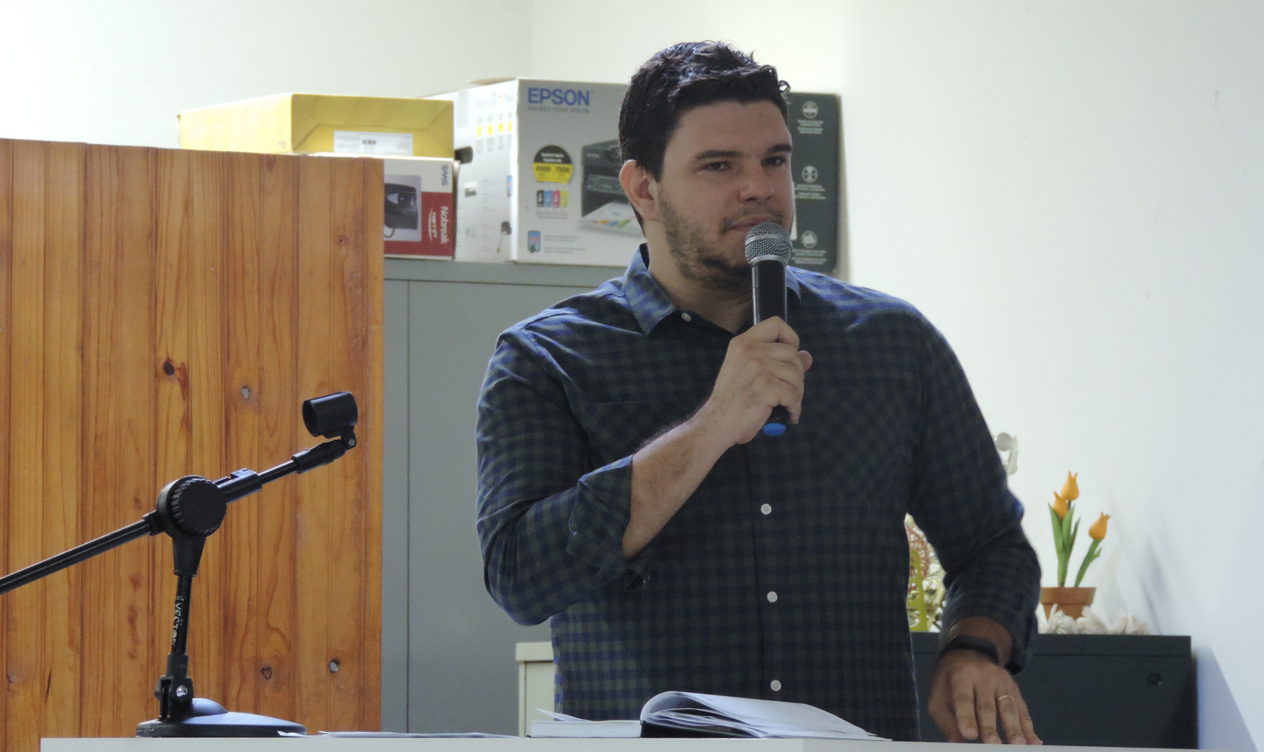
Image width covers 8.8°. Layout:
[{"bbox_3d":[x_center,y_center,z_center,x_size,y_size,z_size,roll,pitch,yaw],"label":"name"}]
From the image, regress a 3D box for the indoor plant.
[{"bbox_3d":[0.600,0.241,11.145,0.096,0.223,0.092,0,-3,0],"label":"indoor plant"}]

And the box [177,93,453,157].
[{"bbox_3d":[-0.459,-0.346,11.914,0.251,0.082,0.436,2,-3,-24],"label":"box"}]

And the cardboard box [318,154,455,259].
[{"bbox_3d":[-0.426,-0.233,11.882,0.213,0.146,0.360,2,-3,-24],"label":"cardboard box"}]

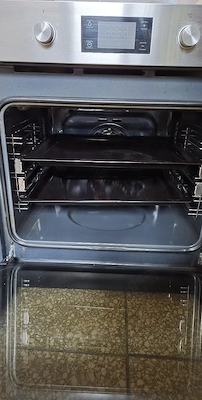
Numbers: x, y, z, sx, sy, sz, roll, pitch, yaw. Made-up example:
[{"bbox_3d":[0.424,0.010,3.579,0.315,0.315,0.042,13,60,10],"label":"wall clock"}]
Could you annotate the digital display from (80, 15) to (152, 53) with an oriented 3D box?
[{"bbox_3d":[0.029,-0.299,0.485,0.128,0.056,0.010,2,23,1],"label":"digital display"}]

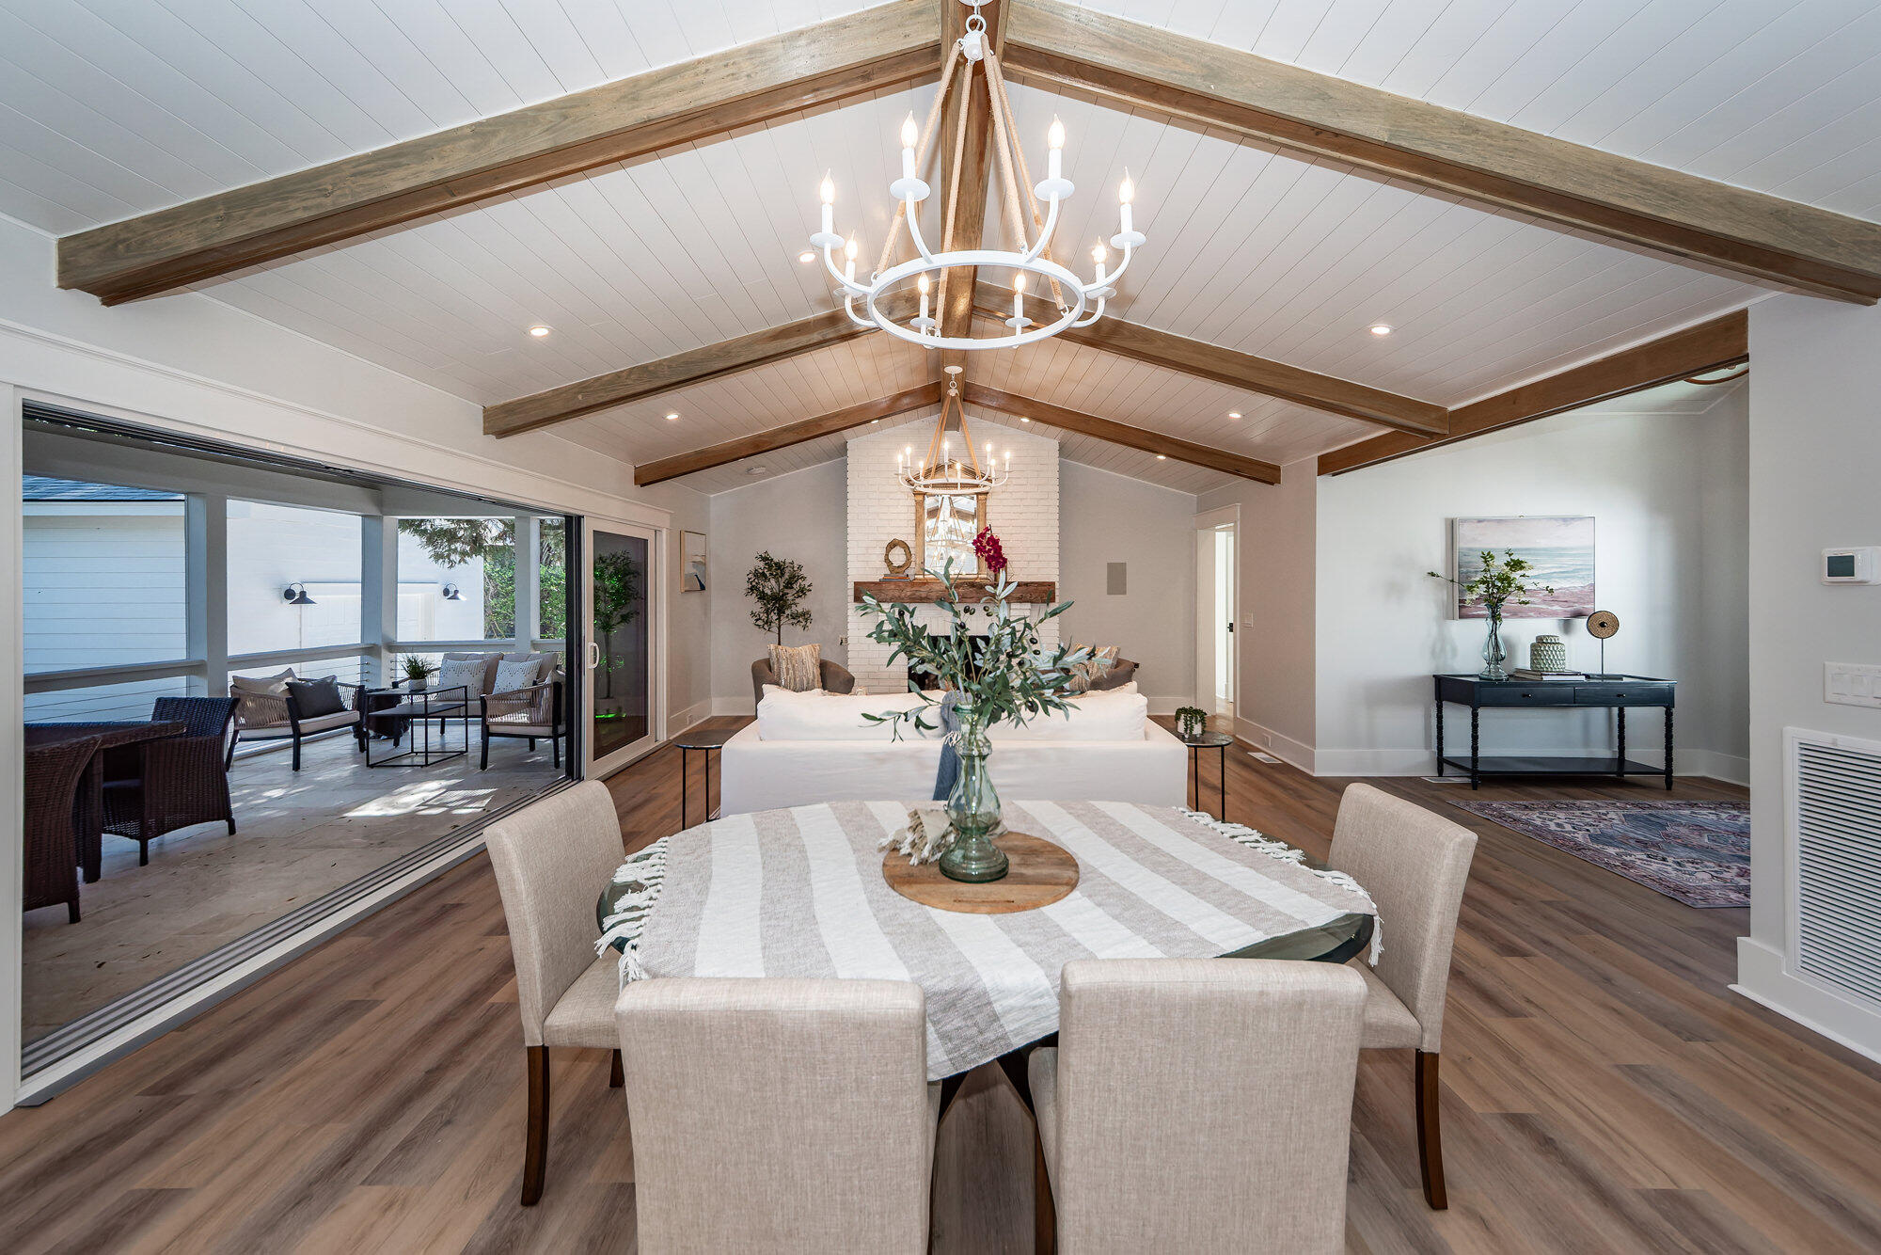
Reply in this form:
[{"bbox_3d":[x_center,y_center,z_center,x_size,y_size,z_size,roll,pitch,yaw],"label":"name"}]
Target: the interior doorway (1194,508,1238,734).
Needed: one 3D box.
[{"bbox_3d":[2.930,-0.082,6.460,0.170,2.220,0.950,0,2,0],"label":"interior doorway"}]

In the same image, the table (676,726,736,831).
[{"bbox_3d":[-1.290,0.913,3.450,0.360,0.600,0.360,0,2,0],"label":"table"}]

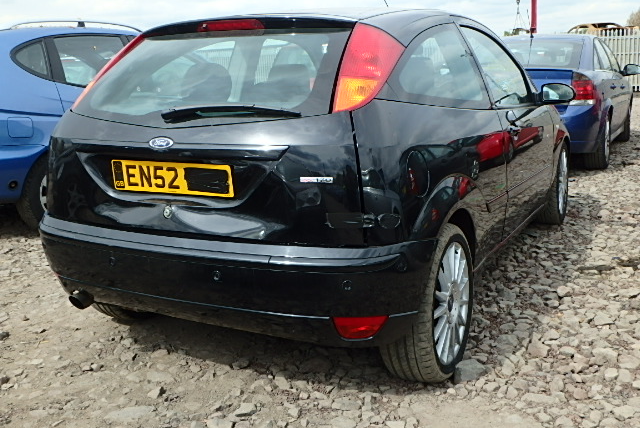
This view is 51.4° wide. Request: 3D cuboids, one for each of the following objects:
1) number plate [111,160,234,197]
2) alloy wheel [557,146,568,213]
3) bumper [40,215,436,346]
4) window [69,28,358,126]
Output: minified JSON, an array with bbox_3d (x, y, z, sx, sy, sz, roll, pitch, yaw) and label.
[{"bbox_3d":[-0.513,-0.120,2.265,0.520,0.111,0.014,5,15,28],"label":"number plate"},{"bbox_3d":[1.670,-0.234,4.791,0.190,0.456,0.456,5,15,28],"label":"alloy wheel"},{"bbox_3d":[-0.444,0.172,2.441,1.660,0.330,0.440,5,15,28],"label":"bumper"},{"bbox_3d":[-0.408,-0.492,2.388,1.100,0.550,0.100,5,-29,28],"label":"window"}]

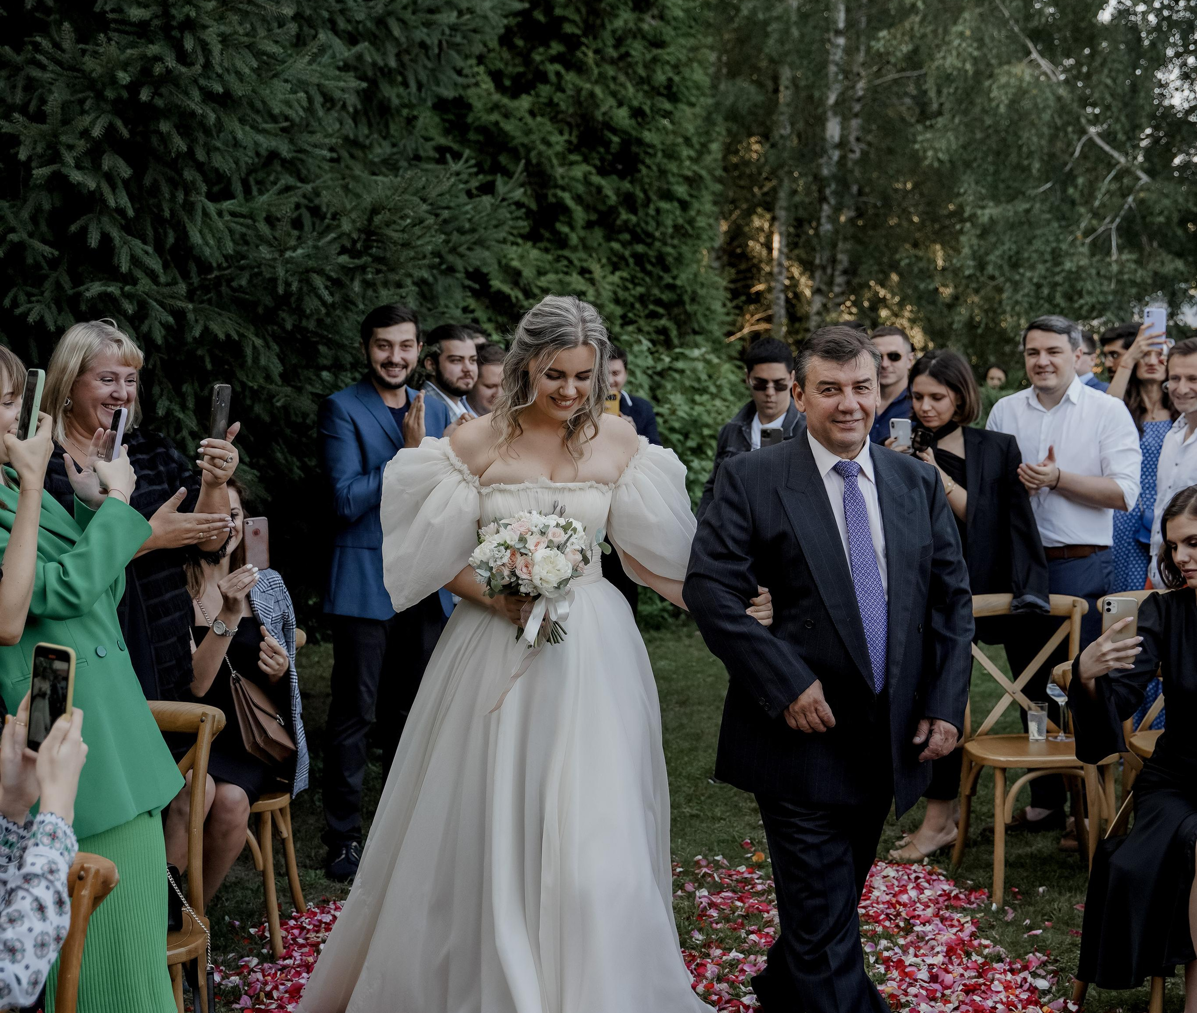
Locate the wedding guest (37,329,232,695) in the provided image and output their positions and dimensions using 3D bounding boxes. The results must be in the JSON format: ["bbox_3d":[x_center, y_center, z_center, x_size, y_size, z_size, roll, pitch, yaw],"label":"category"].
[{"bbox_3d":[-1.131,0.424,4.358,0.500,1.745,0.500,-5,7,-43],"label":"wedding guest"}]

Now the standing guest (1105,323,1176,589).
[{"bbox_3d":[2.113,0.175,6.896,0.480,1.770,0.450,2,6,17],"label":"standing guest"}]

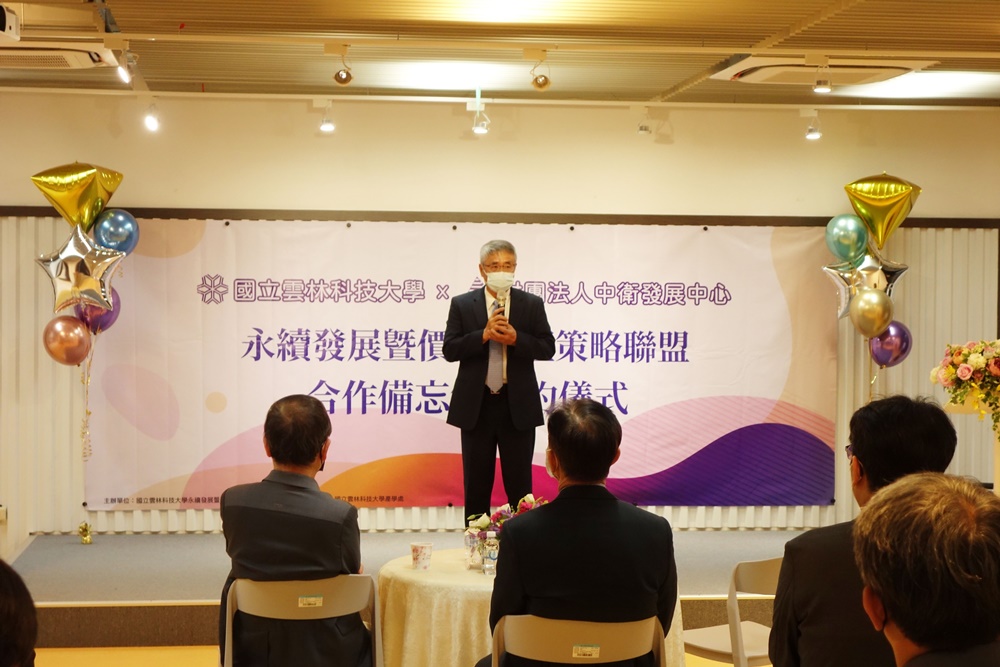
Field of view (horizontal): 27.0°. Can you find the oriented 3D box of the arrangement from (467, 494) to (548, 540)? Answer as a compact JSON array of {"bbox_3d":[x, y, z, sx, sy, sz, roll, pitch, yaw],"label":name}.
[{"bbox_3d":[0.094,0.651,6.900,0.400,0.240,0.360,0,1,-7],"label":"arrangement"}]

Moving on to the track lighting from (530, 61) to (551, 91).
[{"bbox_3d":[0.189,-1.189,9.620,0.093,0.140,0.110,0,1,-3],"label":"track lighting"}]

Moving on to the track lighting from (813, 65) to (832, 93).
[{"bbox_3d":[1.511,-1.194,9.760,0.095,0.131,0.100,0,1,-7],"label":"track lighting"}]

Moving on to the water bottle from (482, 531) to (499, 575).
[{"bbox_3d":[-0.027,0.714,6.780,0.055,0.145,0.055,0,1,-7],"label":"water bottle"}]

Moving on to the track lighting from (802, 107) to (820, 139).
[{"bbox_3d":[1.848,-1.242,12.380,0.120,0.190,0.105,0,1,-12],"label":"track lighting"}]

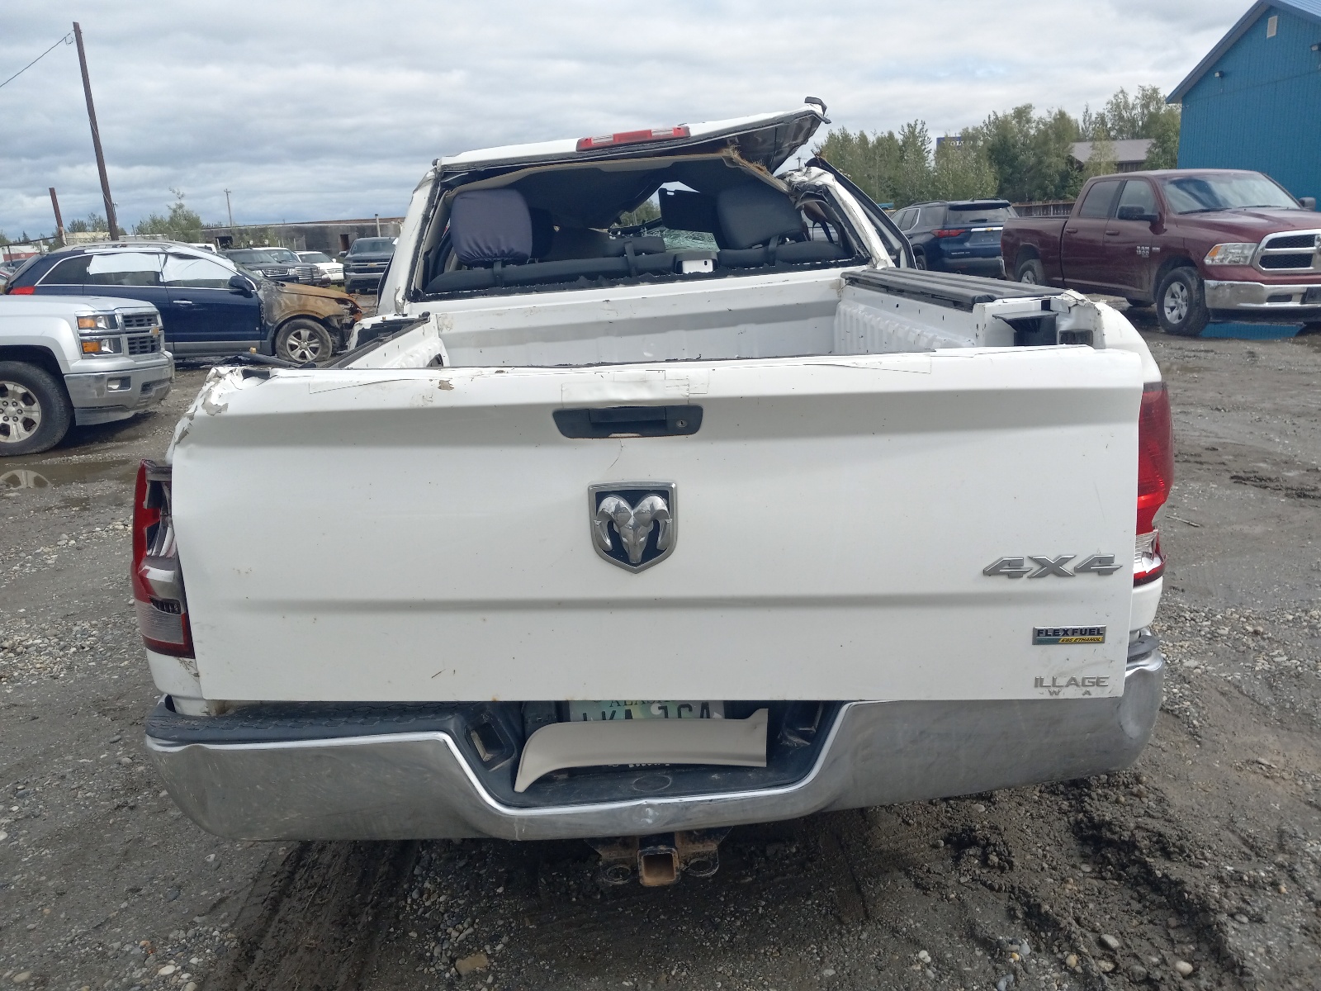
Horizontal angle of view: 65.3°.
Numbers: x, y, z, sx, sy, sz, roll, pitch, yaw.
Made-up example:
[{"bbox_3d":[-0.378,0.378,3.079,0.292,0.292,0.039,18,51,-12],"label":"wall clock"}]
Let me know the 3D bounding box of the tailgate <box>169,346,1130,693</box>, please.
[{"bbox_3d":[-0.039,0.061,1.794,1.600,0.588,0.100,-1,13,6],"label":"tailgate"}]

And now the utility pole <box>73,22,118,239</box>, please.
[{"bbox_3d":[-15.661,-9.006,28.950,0.260,7.880,0.260,-10,16,-26],"label":"utility pole"}]

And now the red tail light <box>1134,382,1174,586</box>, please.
[{"bbox_3d":[0.925,-0.024,1.995,0.150,0.405,0.160,-4,14,-2],"label":"red tail light"}]

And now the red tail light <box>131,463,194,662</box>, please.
[{"bbox_3d":[-0.916,0.114,1.925,0.150,0.395,0.160,-4,14,-2],"label":"red tail light"}]

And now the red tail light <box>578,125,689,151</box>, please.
[{"bbox_3d":[-0.095,-1.237,3.570,0.385,0.050,0.060,-7,14,-1],"label":"red tail light"}]

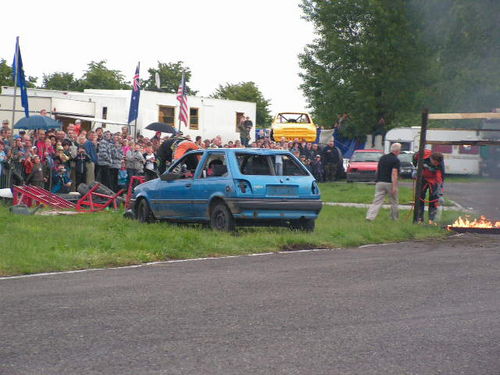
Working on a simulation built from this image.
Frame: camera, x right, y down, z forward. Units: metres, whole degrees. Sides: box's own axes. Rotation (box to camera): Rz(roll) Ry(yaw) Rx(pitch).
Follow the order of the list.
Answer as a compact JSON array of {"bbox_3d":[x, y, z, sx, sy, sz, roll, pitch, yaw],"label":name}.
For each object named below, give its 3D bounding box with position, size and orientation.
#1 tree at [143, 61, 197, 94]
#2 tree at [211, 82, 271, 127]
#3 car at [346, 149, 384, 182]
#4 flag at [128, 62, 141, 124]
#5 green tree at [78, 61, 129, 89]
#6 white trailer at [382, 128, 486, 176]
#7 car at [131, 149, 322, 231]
[{"bbox_3d":[-5.059,-4.588,118.000,4.500,6.900,4.500,0,1,0],"label":"tree"},{"bbox_3d":[-0.543,-4.026,120.000,4.400,5.800,4.400,0,1,0],"label":"tree"},{"bbox_3d":[4.825,-0.852,75.500,1.630,1.360,3.800,0,1,8],"label":"car"},{"bbox_3d":[-3.937,-3.204,64.000,0.500,2.100,0.250,0,1,0],"label":"flag"},{"bbox_3d":[-9.144,-4.588,118.000,4.500,6.900,4.500,0,1,0],"label":"green tree"},{"bbox_3d":[8.869,-1.687,91.000,4.800,2.400,2.100,-1,2,-38],"label":"white trailer"},{"bbox_3d":[-0.490,0.038,30.678,1.620,1.360,3.720,-1,1,-31],"label":"car"}]

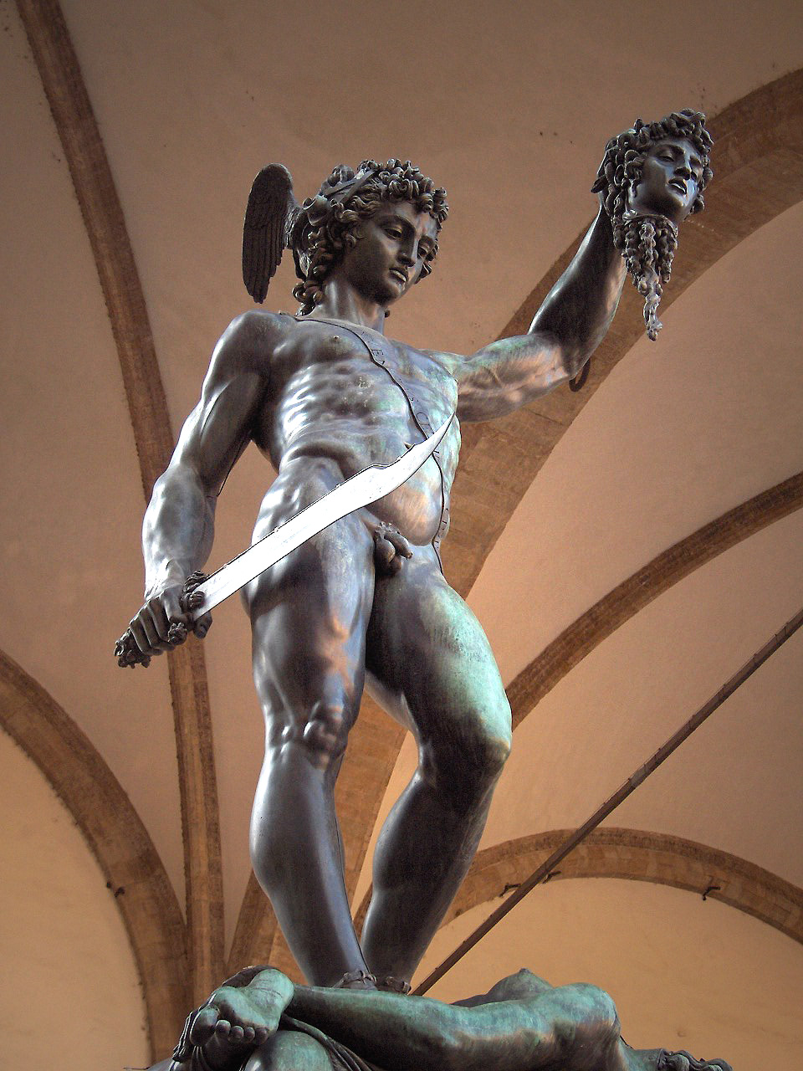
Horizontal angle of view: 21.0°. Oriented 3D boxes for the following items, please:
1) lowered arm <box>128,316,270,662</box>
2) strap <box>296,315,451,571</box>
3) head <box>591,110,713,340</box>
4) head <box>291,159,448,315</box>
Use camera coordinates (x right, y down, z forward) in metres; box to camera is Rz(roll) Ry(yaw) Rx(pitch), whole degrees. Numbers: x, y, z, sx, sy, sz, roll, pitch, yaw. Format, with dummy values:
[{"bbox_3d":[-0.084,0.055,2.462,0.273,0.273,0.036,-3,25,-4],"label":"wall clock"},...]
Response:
[{"bbox_3d":[-0.483,-0.124,5.220,0.300,1.050,0.340,17,-46,-12],"label":"lowered arm"},{"bbox_3d":[-0.071,-0.239,5.450,0.400,0.820,0.300,14,-42,-15],"label":"strap"},{"bbox_3d":[0.686,-0.854,5.950,0.300,0.660,0.340,24,-37,-25],"label":"head"},{"bbox_3d":[-0.083,-0.813,5.900,0.340,0.410,0.400,30,-24,-36],"label":"head"}]

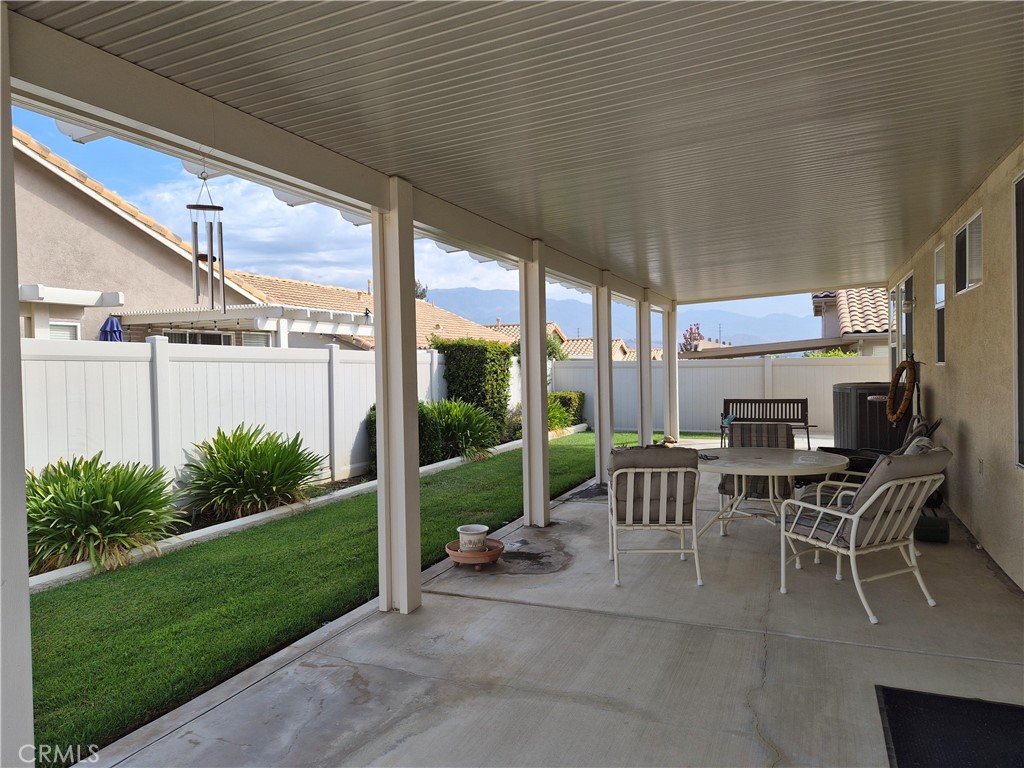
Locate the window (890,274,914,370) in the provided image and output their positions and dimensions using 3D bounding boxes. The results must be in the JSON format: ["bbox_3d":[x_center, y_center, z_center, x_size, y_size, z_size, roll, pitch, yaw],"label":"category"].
[{"bbox_3d":[5.764,-0.621,10.045,0.100,1.725,2.817,-1,1,24],"label":"window"}]

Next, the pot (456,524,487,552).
[{"bbox_3d":[-0.301,1.186,5.190,0.240,0.165,0.240,-1,1,0],"label":"pot"}]

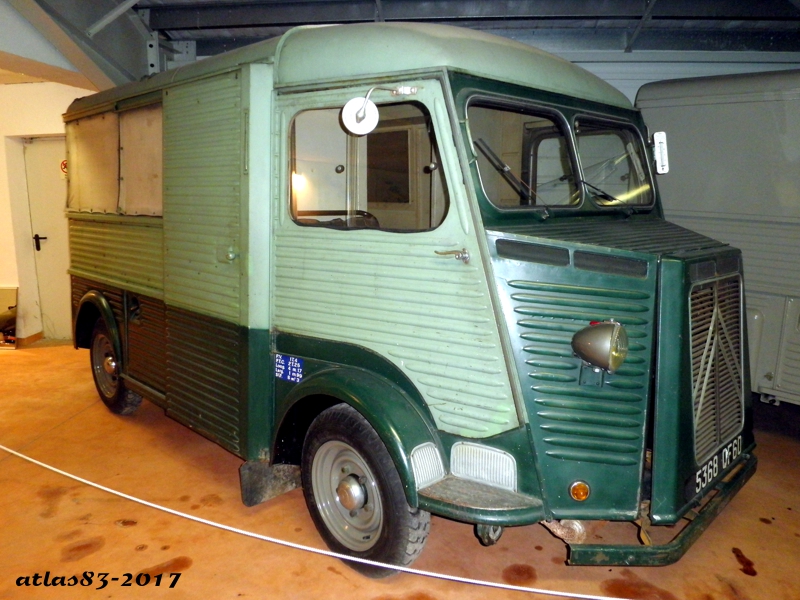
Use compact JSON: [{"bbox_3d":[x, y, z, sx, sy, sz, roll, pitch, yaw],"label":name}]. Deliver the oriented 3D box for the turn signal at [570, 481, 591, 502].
[{"bbox_3d":[0.565,0.599,1.870,0.072,0.072,0.040,0,-3,0],"label":"turn signal"}]

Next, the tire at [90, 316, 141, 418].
[{"bbox_3d":[-1.938,0.450,4.111,0.180,0.700,0.700,-9,13,-44],"label":"tire"}]

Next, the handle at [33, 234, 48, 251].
[{"bbox_3d":[-3.779,-0.601,6.301,0.145,0.170,0.065,1,9,5],"label":"handle"}]

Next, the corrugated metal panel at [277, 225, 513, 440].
[{"bbox_3d":[-0.064,0.077,2.234,1.123,0.690,0.040,6,8,35],"label":"corrugated metal panel"}]

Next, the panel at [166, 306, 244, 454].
[{"bbox_3d":[-0.934,0.356,2.880,0.040,0.594,0.795,-5,10,-44],"label":"panel"}]

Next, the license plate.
[{"bbox_3d":[1.144,0.585,2.157,0.486,0.085,0.015,-9,7,-44],"label":"license plate"}]

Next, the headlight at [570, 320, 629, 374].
[{"bbox_3d":[0.590,0.141,1.800,0.150,0.158,0.168,-9,13,-44],"label":"headlight"}]

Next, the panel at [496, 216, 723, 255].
[{"bbox_3d":[0.939,-0.254,2.313,0.420,0.070,1.420,23,22,40],"label":"panel"}]

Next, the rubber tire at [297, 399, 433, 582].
[{"bbox_3d":[-0.157,0.757,2.416,0.175,0.680,0.680,-10,14,-43],"label":"rubber tire"}]

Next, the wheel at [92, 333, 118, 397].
[{"bbox_3d":[-1.976,0.447,4.136,0.440,0.440,0.140,9,13,44],"label":"wheel"}]

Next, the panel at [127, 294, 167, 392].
[{"bbox_3d":[-1.418,0.224,3.389,0.030,0.512,0.558,-5,10,-44],"label":"panel"}]

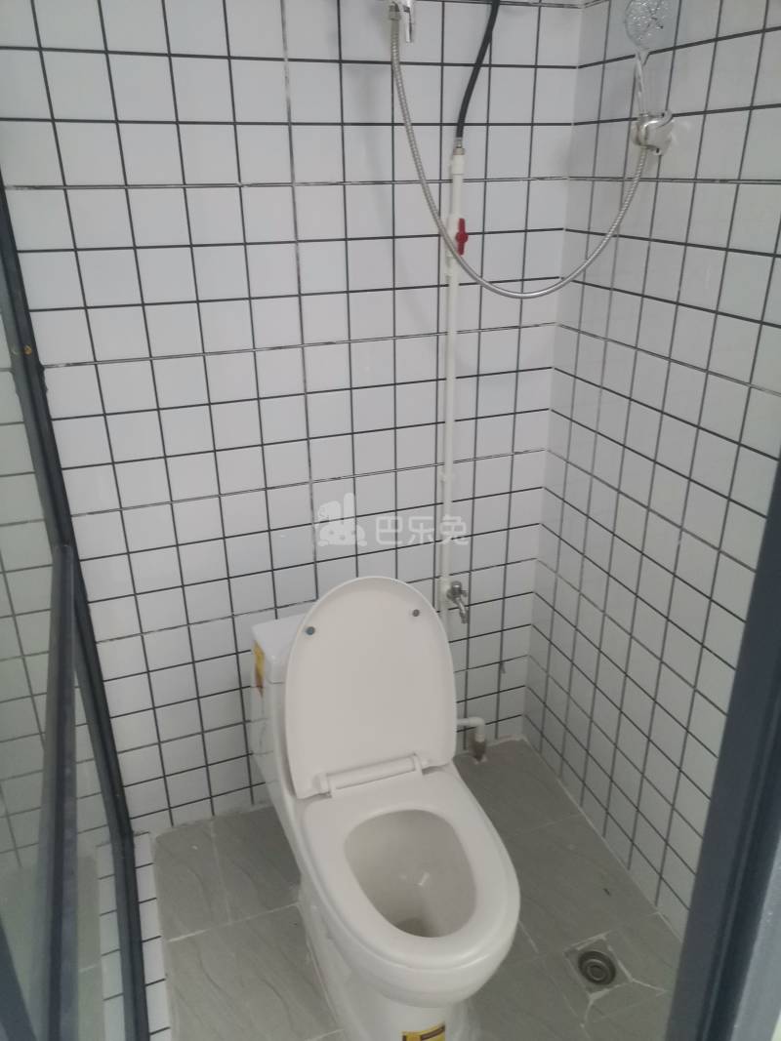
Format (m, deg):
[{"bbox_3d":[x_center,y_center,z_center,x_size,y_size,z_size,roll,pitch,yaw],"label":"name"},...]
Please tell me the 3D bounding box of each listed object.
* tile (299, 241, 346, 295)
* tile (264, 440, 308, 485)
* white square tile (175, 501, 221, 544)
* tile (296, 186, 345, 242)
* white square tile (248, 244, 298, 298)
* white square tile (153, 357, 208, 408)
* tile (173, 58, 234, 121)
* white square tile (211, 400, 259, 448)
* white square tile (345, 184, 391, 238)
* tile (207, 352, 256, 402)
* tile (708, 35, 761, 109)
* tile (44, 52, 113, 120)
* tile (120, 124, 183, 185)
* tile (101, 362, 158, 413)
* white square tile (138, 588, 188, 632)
[{"bbox_3d":[-0.133,-0.500,1.546,0.097,0.097,0.010,-9,26,-18],"label":"tile"},{"bbox_3d":[-0.223,-0.122,1.681,0.096,0.096,0.010,-9,26,-18],"label":"tile"},{"bbox_3d":[-0.410,-0.002,1.667,0.097,0.097,0.010,-9,26,-18],"label":"white square tile"},{"bbox_3d":[-0.135,-0.593,1.504,0.098,0.098,0.010,-9,26,-18],"label":"tile"},{"bbox_3d":[-0.228,-0.487,1.522,0.097,0.097,0.010,-9,26,-18],"label":"white square tile"},{"bbox_3d":[-0.413,-0.274,1.536,0.098,0.098,0.010,-9,26,-18],"label":"white square tile"},{"bbox_3d":[-0.326,-0.749,1.363,0.097,0.097,0.010,-9,26,-18],"label":"tile"},{"bbox_3d":[-0.316,-0.197,1.609,0.097,0.097,0.010,-9,26,-18],"label":"white square tile"},{"bbox_3d":[-0.040,-0.608,1.536,0.096,0.096,0.010,-9,26,-18],"label":"white square tile"},{"bbox_3d":[-0.320,-0.290,1.568,0.096,0.096,0.010,-9,26,-18],"label":"tile"},{"bbox_3d":[0.537,-0.692,1.212,0.010,0.097,0.097,-9,26,-18],"label":"tile"},{"bbox_3d":[-0.512,-0.716,1.291,0.097,0.097,0.010,-9,26,-18],"label":"tile"},{"bbox_3d":[-0.417,-0.638,1.368,0.096,0.096,0.010,-9,26,-18],"label":"tile"},{"bbox_3d":[-0.507,-0.259,1.511,0.097,0.097,0.010,-9,26,-18],"label":"tile"},{"bbox_3d":[-0.498,0.195,1.713,0.097,0.097,0.010,-9,26,-18],"label":"white square tile"}]

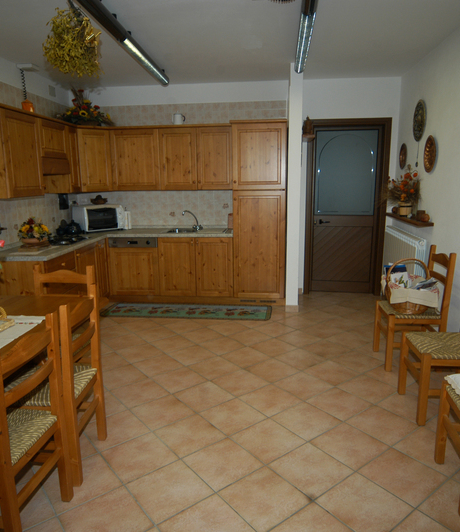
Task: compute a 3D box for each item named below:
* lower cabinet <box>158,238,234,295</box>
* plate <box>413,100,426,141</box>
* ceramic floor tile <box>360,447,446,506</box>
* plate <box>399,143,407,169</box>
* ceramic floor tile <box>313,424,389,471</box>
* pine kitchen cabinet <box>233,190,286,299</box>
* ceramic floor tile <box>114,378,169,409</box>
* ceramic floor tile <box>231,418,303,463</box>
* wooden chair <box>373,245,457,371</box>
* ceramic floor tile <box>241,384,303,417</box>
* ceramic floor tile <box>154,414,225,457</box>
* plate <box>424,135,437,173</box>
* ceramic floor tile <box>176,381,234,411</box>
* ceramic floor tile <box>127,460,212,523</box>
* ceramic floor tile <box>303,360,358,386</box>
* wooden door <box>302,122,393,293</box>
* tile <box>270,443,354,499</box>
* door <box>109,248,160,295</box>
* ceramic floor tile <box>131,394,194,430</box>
[{"bbox_3d":[-0.381,-0.037,5.009,0.901,0.710,0.570,1,11,7],"label":"lower cabinet"},{"bbox_3d":[1.824,-1.404,3.854,0.030,0.380,0.370,1,11,9],"label":"plate"},{"bbox_3d":[0.824,1.002,1.909,0.300,0.010,0.300,-9,13,-37],"label":"ceramic floor tile"},{"bbox_3d":[1.946,-1.232,4.489,0.040,0.280,0.280,1,11,8],"label":"plate"},{"bbox_3d":[0.643,0.965,2.155,0.303,0.010,0.303,-9,14,-37],"label":"ceramic floor tile"},{"bbox_3d":[0.333,-0.237,4.598,0.599,1.241,0.022,1,11,7],"label":"pine kitchen cabinet"},{"bbox_3d":[-0.643,0.917,2.888,0.326,0.010,0.326,-9,13,-37],"label":"ceramic floor tile"},{"bbox_3d":[0.208,0.961,2.209,0.303,0.010,0.303,-9,14,-37],"label":"ceramic floor tile"},{"bbox_3d":[1.457,0.330,3.209,0.453,0.930,0.428,1,11,7],"label":"wooden chair"},{"bbox_3d":[0.264,0.879,2.628,0.303,0.010,0.303,-9,14,-37],"label":"ceramic floor tile"},{"bbox_3d":[-0.242,1.003,2.378,0.326,0.010,0.326,-9,13,-37],"label":"ceramic floor tile"},{"bbox_3d":[1.817,-1.015,3.623,0.050,0.330,0.330,1,11,8],"label":"plate"},{"bbox_3d":[-0.184,0.922,2.830,0.326,0.010,0.326,-9,13,-37],"label":"ceramic floor tile"},{"bbox_3d":[-0.273,1.025,1.830,0.300,0.010,0.300,-9,13,-37],"label":"ceramic floor tile"},{"bbox_3d":[0.764,0.801,2.996,0.303,0.010,0.303,-9,14,-37],"label":"ceramic floor tile"},{"bbox_3d":[1.462,-0.693,5.027,0.950,2.170,0.100,1,11,6],"label":"wooden door"},{"bbox_3d":[0.396,1.003,1.976,0.303,0.010,0.303,-9,14,-37],"label":"tile"},{"bbox_3d":[-1.175,0.067,4.859,0.611,0.580,0.022,1,11,7],"label":"door"},{"bbox_3d":[-0.443,0.960,2.633,0.326,0.010,0.326,-9,13,-37],"label":"ceramic floor tile"}]

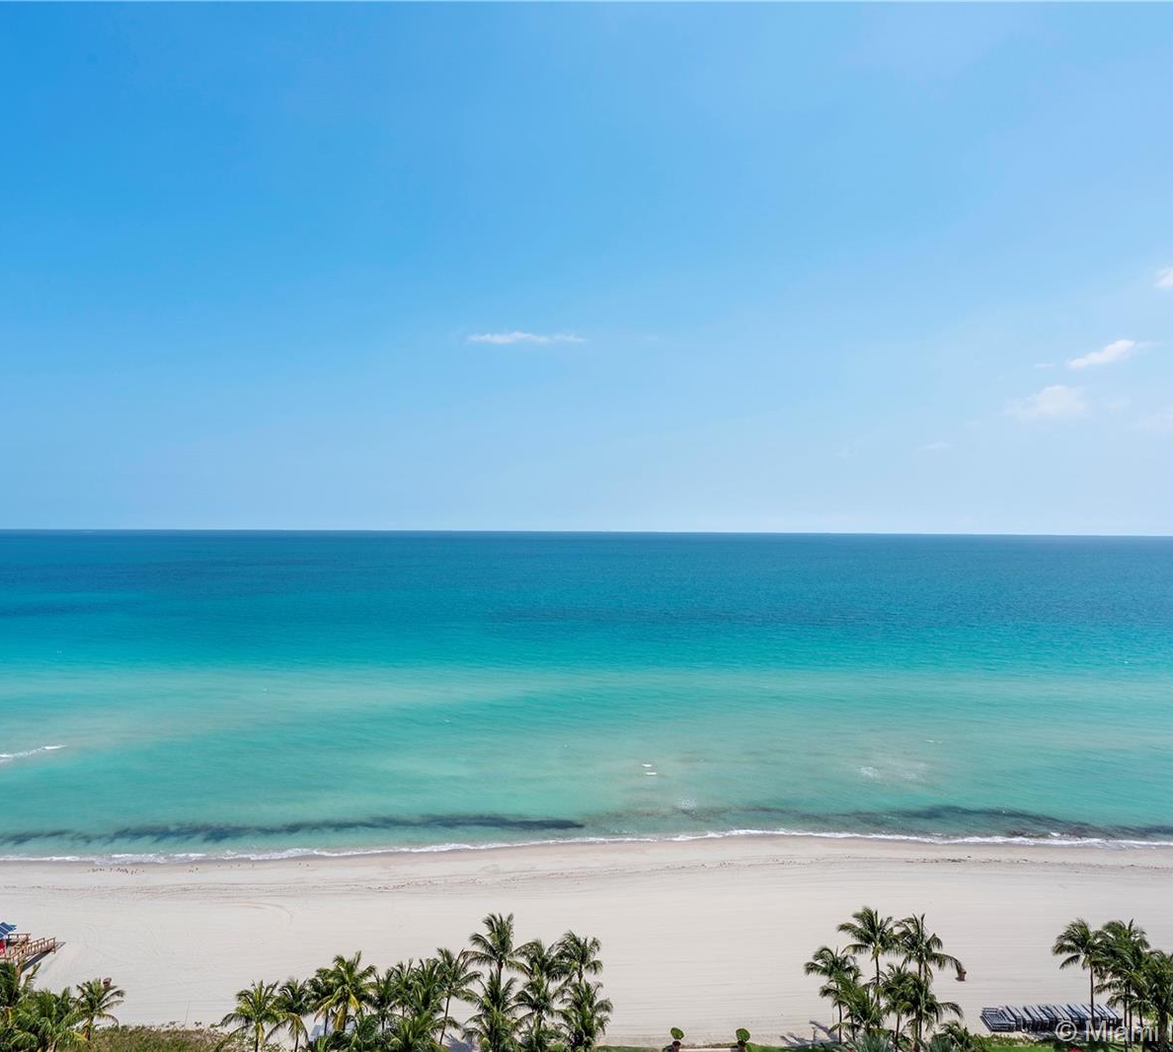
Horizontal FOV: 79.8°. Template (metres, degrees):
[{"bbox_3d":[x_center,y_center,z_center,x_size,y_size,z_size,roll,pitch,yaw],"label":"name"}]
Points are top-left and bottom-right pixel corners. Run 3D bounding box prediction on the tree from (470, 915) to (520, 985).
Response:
[{"bbox_3d":[-8.310,42.980,65.410,5.200,11.200,5.000,0,-1,0],"label":"tree"}]

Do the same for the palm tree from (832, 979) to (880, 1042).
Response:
[{"bbox_3d":[24.760,45.320,64.170,4.420,7.600,4.420,0,0,0],"label":"palm tree"}]

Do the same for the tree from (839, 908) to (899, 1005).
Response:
[{"bbox_3d":[26.990,43.060,66.590,5.600,11.400,5.200,0,-1,0],"label":"tree"}]

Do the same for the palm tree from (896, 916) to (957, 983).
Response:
[{"bbox_3d":[31.500,43.120,65.510,5.600,11.300,5.200,0,-1,0],"label":"palm tree"}]

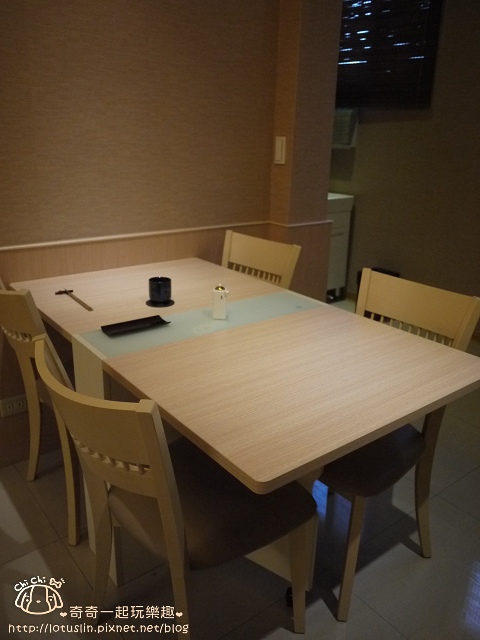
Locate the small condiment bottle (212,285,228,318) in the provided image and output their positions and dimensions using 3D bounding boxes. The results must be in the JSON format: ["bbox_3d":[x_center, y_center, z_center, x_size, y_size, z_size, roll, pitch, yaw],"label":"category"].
[{"bbox_3d":[-0.055,-0.056,1.547,0.046,0.102,0.040,4,20,7],"label":"small condiment bottle"}]

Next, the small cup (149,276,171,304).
[{"bbox_3d":[-0.257,-0.094,1.665,0.071,0.073,0.071,1,19,-1],"label":"small cup"}]

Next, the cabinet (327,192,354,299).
[{"bbox_3d":[0.522,-0.571,4.144,0.530,0.840,0.460,-13,24,-36],"label":"cabinet"}]

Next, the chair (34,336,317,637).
[{"bbox_3d":[-0.148,0.439,1.207,0.580,0.855,0.450,-16,26,-41],"label":"chair"}]

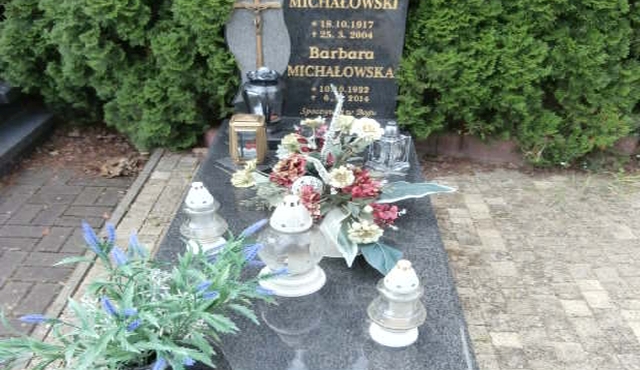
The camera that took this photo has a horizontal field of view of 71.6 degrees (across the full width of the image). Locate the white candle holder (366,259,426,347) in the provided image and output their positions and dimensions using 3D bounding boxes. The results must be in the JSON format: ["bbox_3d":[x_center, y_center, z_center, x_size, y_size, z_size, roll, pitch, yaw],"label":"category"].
[{"bbox_3d":[0.214,0.305,1.208,0.161,0.236,0.161,1,31,1],"label":"white candle holder"}]

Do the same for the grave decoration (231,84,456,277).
[{"bbox_3d":[0.077,-0.035,1.517,0.750,0.500,0.520,1,31,1],"label":"grave decoration"}]

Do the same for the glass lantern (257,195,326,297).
[{"bbox_3d":[-0.087,0.160,1.385,0.222,0.297,0.222,1,31,1],"label":"glass lantern"}]

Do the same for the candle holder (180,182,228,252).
[{"bbox_3d":[-0.407,0.099,1.539,0.163,0.237,0.163,1,31,1],"label":"candle holder"}]

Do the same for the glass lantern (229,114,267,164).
[{"bbox_3d":[-0.326,-0.216,2.060,0.155,0.212,0.135,1,31,1],"label":"glass lantern"}]

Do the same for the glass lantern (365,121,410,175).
[{"bbox_3d":[0.324,-0.201,2.075,0.195,0.215,0.195,6,31,8],"label":"glass lantern"}]

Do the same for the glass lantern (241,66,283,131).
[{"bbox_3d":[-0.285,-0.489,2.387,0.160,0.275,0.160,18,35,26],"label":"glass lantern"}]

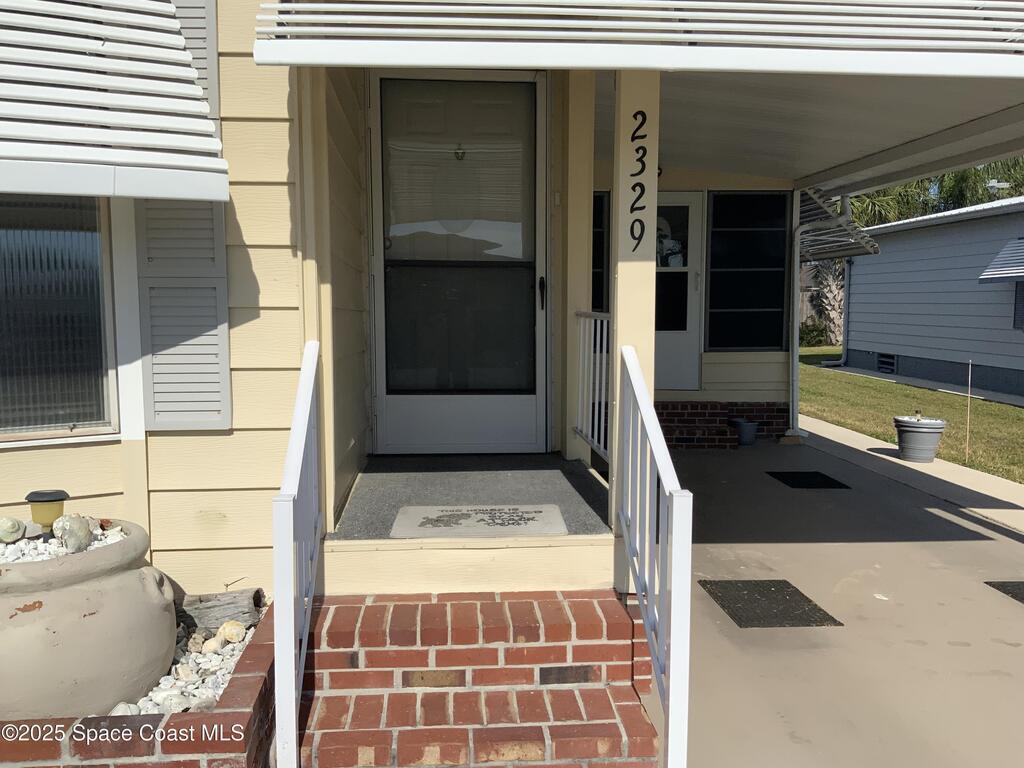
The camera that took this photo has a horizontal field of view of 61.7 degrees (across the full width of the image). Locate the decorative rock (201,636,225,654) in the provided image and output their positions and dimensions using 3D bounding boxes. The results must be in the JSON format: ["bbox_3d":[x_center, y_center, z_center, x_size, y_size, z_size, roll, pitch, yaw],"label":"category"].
[{"bbox_3d":[-0.897,0.785,2.574,0.067,0.044,0.056,0,6,-4],"label":"decorative rock"}]

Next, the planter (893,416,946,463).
[{"bbox_3d":[3.782,0.523,7.997,0.435,0.380,0.435,0,6,-4],"label":"planter"}]

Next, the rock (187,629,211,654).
[{"bbox_3d":[-0.935,0.771,2.563,0.067,0.068,0.060,0,6,-4],"label":"rock"}]

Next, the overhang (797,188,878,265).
[{"bbox_3d":[3.356,-1.799,9.818,0.920,0.720,1.600,0,6,-4],"label":"overhang"}]

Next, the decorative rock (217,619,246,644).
[{"bbox_3d":[-0.863,0.763,2.645,0.087,0.067,0.078,0,6,-4],"label":"decorative rock"}]

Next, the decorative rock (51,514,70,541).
[{"bbox_3d":[-1.248,0.399,2.380,0.051,0.063,0.060,0,6,-4],"label":"decorative rock"}]

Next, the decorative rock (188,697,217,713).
[{"bbox_3d":[-0.797,0.828,2.210,0.070,0.042,0.070,0,6,-4],"label":"decorative rock"}]

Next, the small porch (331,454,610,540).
[{"bbox_3d":[-0.195,0.489,3.719,0.964,0.100,1.614,0,6,-4],"label":"small porch"}]

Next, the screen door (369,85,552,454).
[{"bbox_3d":[-0.281,-0.640,4.692,0.955,2.050,0.050,0,6,-4],"label":"screen door"}]

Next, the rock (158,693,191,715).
[{"bbox_3d":[-0.866,0.822,2.201,0.080,0.050,0.062,0,6,-4],"label":"rock"}]

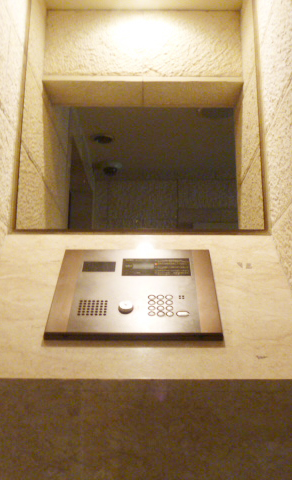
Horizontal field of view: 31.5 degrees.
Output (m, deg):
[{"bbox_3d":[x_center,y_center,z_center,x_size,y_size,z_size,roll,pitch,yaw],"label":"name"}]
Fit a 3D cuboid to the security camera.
[{"bbox_3d":[-0.231,-0.459,3.451,0.140,0.100,0.140,0,-13,1],"label":"security camera"}]

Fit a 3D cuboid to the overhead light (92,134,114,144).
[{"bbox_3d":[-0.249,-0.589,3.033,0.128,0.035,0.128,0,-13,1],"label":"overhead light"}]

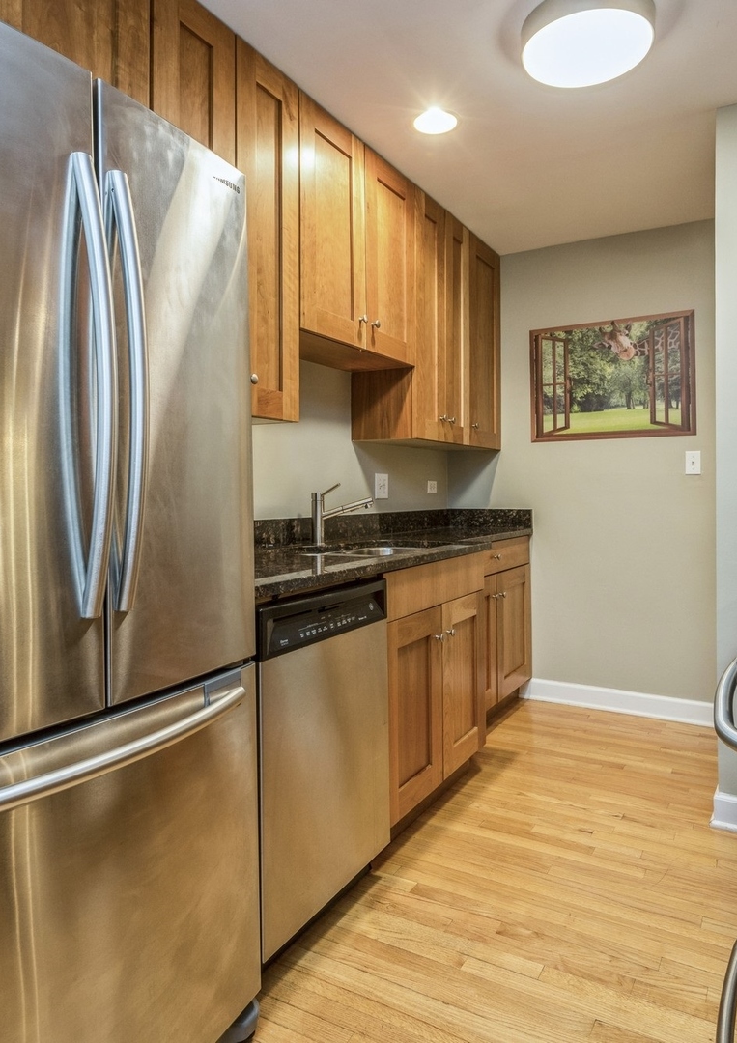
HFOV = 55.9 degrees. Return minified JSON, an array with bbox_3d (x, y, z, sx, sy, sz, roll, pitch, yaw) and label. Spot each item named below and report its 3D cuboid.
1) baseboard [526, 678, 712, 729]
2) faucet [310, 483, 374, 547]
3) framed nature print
[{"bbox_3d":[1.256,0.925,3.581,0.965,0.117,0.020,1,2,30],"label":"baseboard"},{"bbox_3d":[-0.101,-0.025,2.633,0.281,0.242,0.050,1,2,30],"label":"faucet"},{"bbox_3d":[1.220,-0.718,3.533,0.807,0.602,0.025,1,2,30],"label":"framed nature print"}]

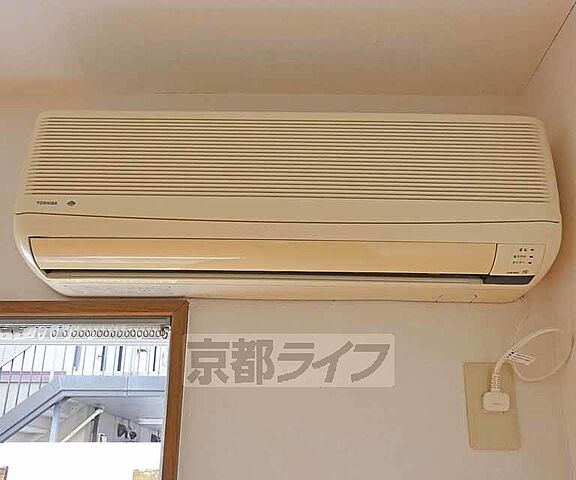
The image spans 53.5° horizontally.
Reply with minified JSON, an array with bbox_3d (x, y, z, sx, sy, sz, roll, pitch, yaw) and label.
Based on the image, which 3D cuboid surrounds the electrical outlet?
[{"bbox_3d":[0.293,0.236,0.817,0.071,0.121,0.012,0,-16,3],"label":"electrical outlet"}]

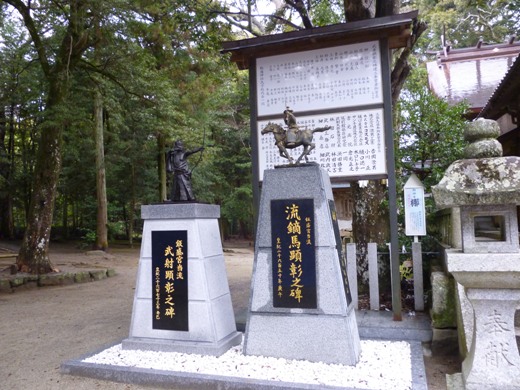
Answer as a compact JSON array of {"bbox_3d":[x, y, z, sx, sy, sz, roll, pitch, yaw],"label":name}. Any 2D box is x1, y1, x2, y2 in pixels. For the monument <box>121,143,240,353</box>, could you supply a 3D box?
[{"bbox_3d":[-0.979,0.576,5.347,1.274,2.594,0.733,-3,-4,18],"label":"monument"}]

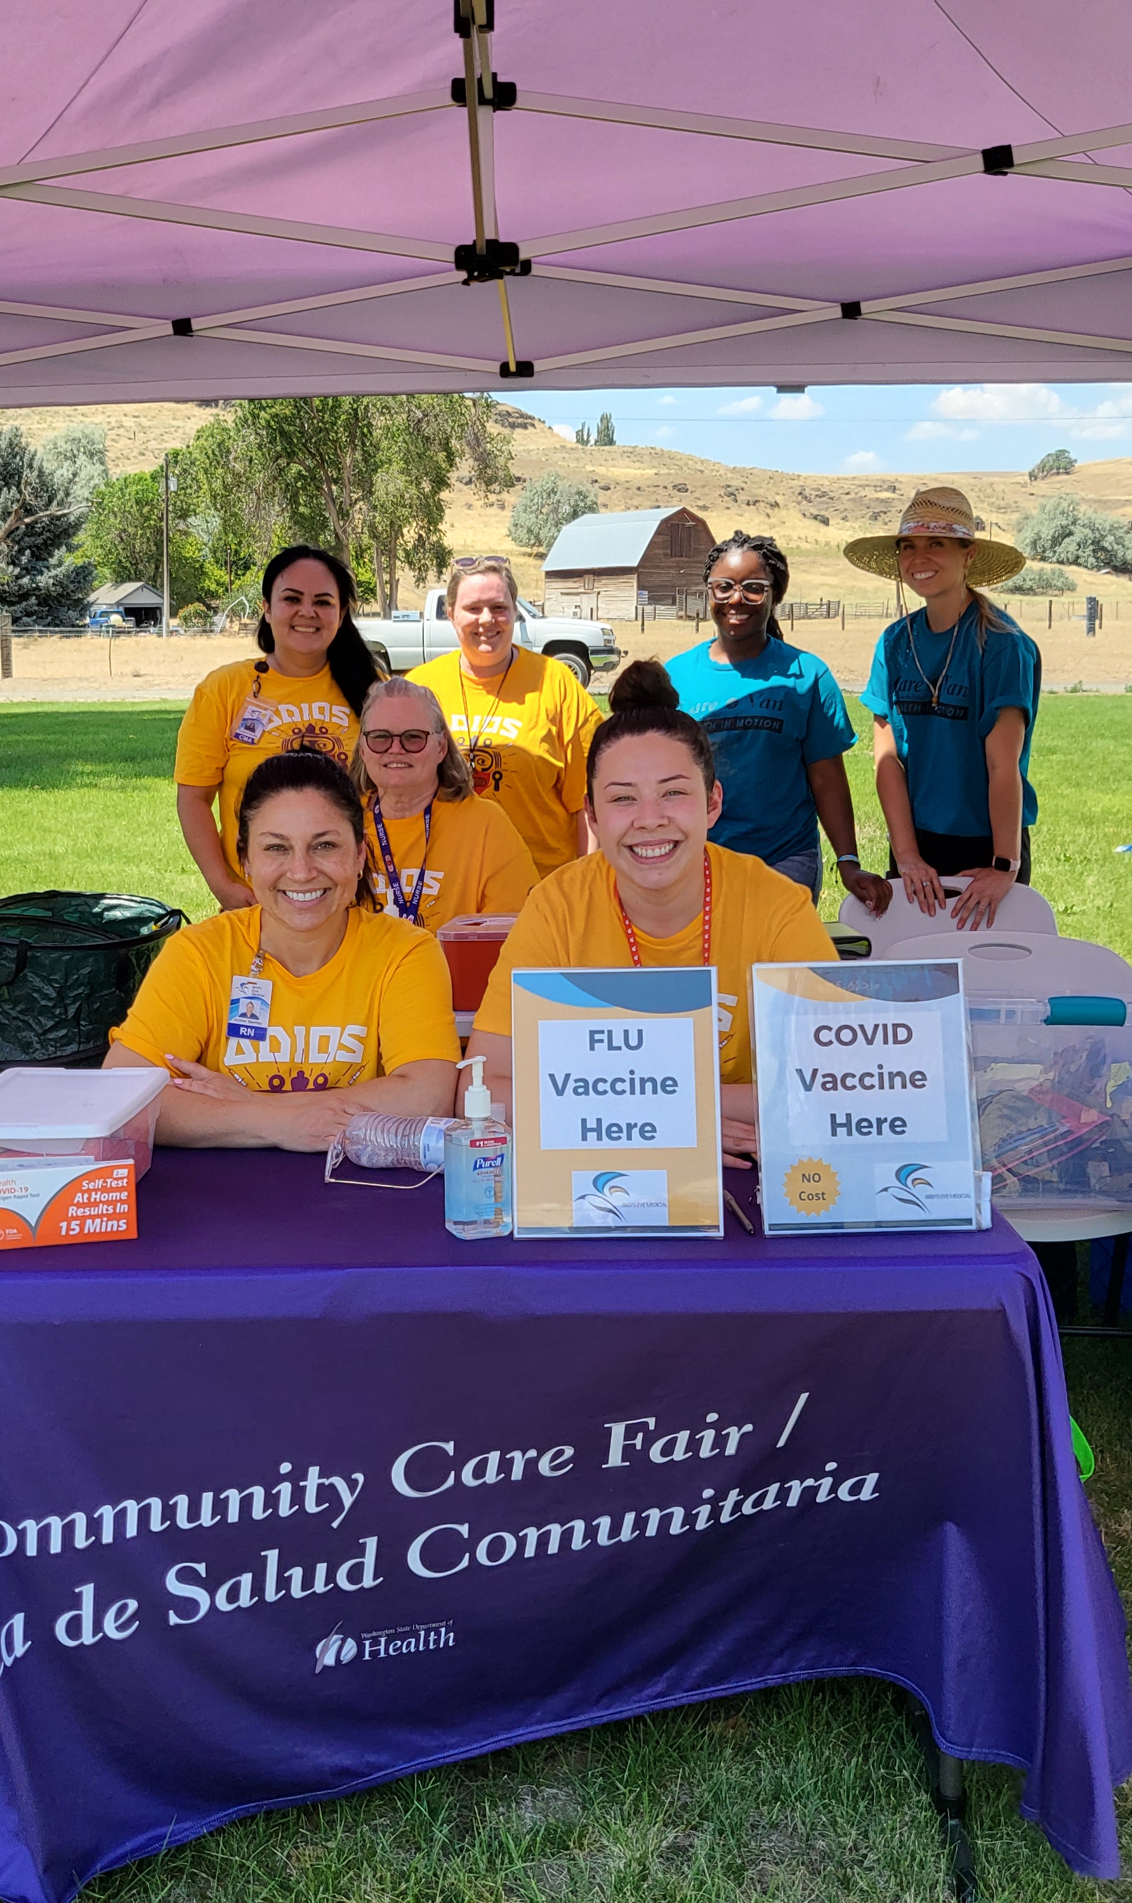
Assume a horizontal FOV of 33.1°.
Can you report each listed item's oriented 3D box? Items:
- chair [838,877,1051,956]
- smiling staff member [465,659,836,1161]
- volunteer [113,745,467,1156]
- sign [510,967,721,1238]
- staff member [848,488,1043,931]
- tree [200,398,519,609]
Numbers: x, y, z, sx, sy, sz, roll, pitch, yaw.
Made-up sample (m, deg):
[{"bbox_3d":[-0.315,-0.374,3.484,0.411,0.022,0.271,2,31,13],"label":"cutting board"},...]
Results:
[{"bbox_3d":[0.855,0.273,4.274,0.485,0.810,0.520,1,10,6],"label":"chair"},{"bbox_3d":[0.110,0.290,2.590,0.500,1.330,0.700,1,10,3],"label":"smiling staff member"},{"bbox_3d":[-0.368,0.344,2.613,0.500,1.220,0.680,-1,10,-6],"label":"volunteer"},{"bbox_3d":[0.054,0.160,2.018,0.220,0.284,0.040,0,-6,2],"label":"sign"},{"bbox_3d":[0.830,-0.146,4.168,0.450,1.640,0.450,3,10,15],"label":"staff member"},{"bbox_3d":[-12.290,-27.668,112.000,17.470,16.060,14.560,0,10,0],"label":"tree"}]

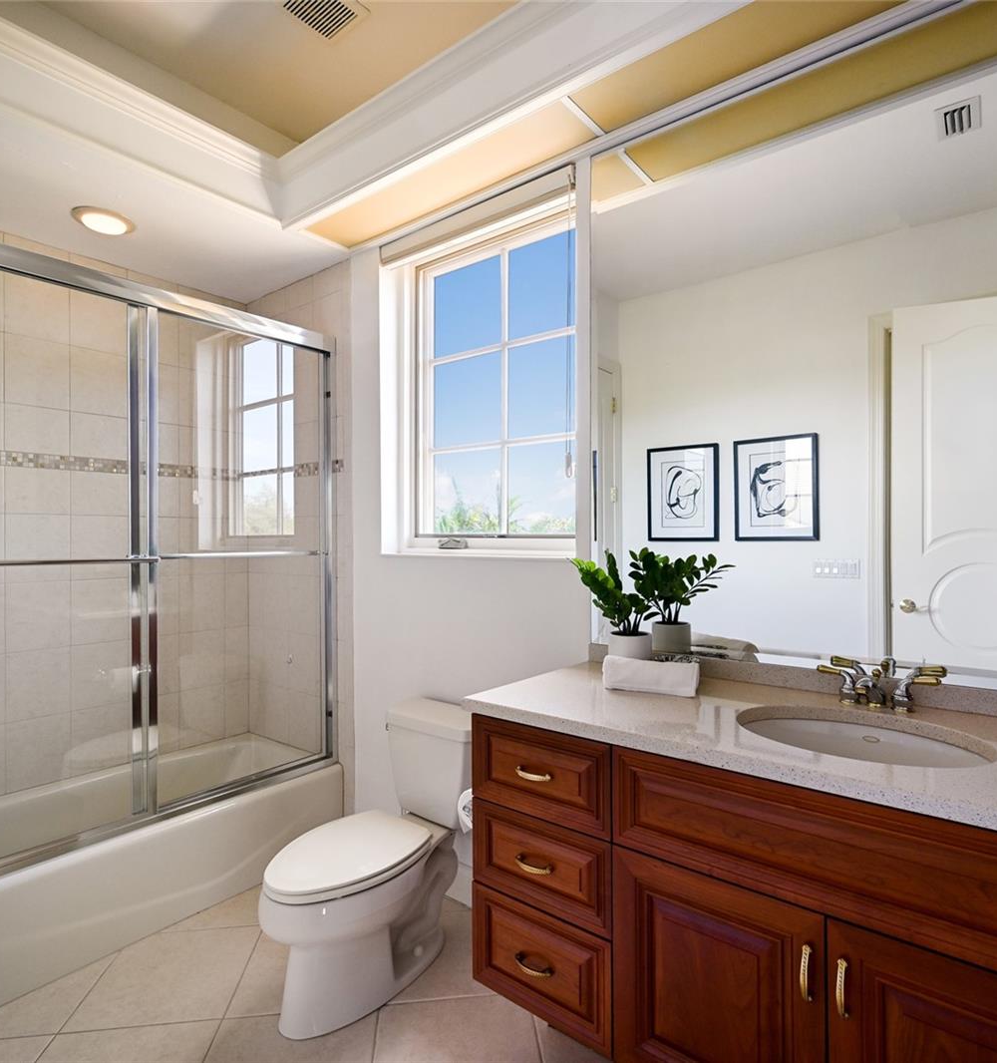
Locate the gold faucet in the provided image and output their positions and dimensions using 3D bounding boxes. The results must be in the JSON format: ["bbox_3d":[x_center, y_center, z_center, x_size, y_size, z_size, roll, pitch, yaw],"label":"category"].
[{"bbox_3d":[0.806,0.348,1.340,0.235,0.092,0.165,0,0,38],"label":"gold faucet"}]

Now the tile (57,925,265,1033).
[{"bbox_3d":[-0.982,1.337,1.862,0.424,0.010,0.424,0,0,-8],"label":"tile"}]

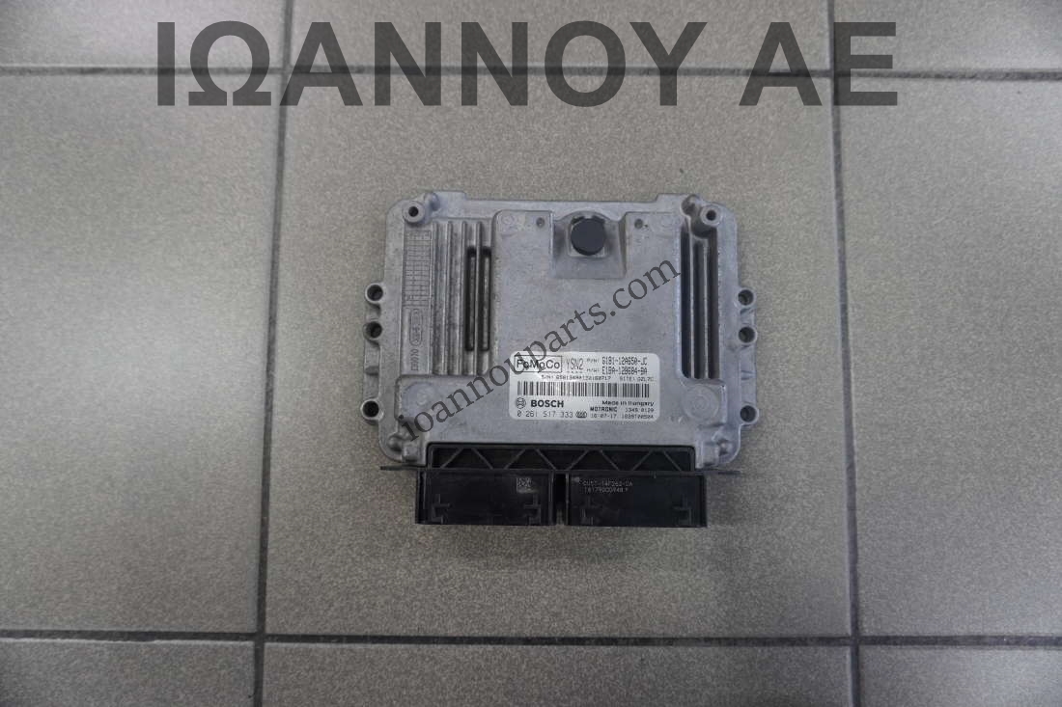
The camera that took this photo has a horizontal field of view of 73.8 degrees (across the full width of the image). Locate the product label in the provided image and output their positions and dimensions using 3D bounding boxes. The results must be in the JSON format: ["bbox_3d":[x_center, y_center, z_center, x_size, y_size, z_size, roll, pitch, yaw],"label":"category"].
[{"bbox_3d":[0.026,0.016,0.343,0.073,0.001,0.033,1,85,0],"label":"product label"}]

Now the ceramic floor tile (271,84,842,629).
[{"bbox_3d":[0.015,-0.004,0.382,0.300,0.009,0.300,0,85,0],"label":"ceramic floor tile"}]

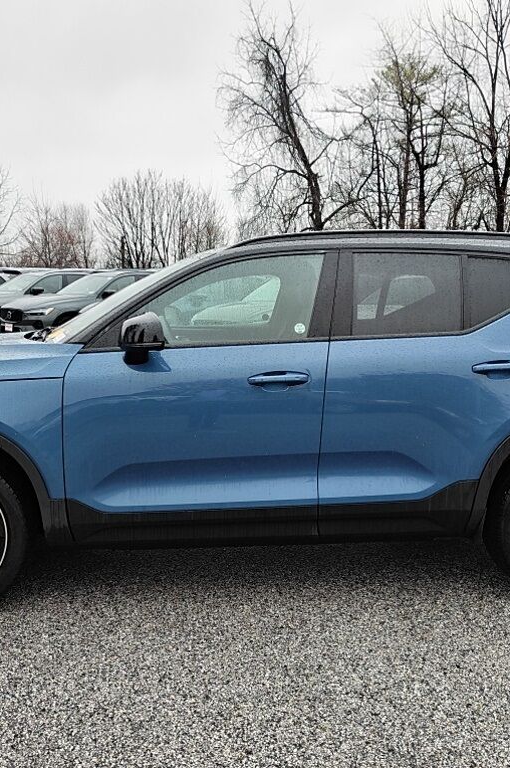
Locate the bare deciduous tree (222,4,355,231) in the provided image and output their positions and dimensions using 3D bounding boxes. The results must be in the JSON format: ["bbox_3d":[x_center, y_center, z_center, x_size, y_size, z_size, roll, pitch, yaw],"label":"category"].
[{"bbox_3d":[1.585,-10.621,34.996,6.200,13.980,5.800,1,8,0],"label":"bare deciduous tree"}]

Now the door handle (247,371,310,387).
[{"bbox_3d":[0.088,-0.024,3.017,0.240,0.055,0.060,0,8,-4],"label":"door handle"}]

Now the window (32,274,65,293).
[{"bbox_3d":[-4.620,-2.220,16.500,0.860,0.440,0.160,-7,10,-43],"label":"window"}]

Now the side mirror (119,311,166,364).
[{"bbox_3d":[-0.442,-0.182,2.934,0.170,0.205,0.200,0,8,-4],"label":"side mirror"}]

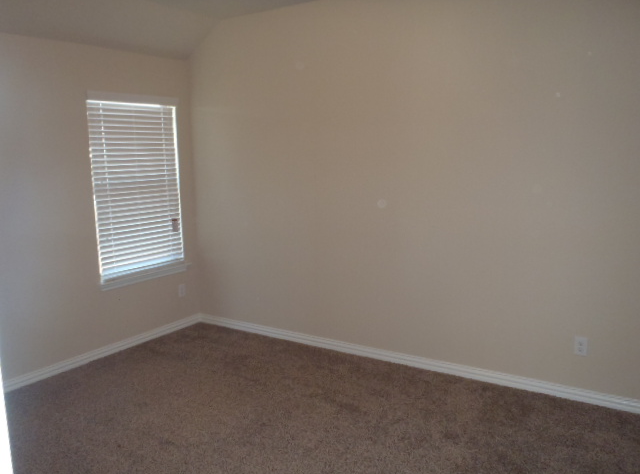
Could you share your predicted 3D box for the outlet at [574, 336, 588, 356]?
[{"bbox_3d":[1.625,0.682,3.221,0.072,0.117,0.011,5,10,32],"label":"outlet"}]

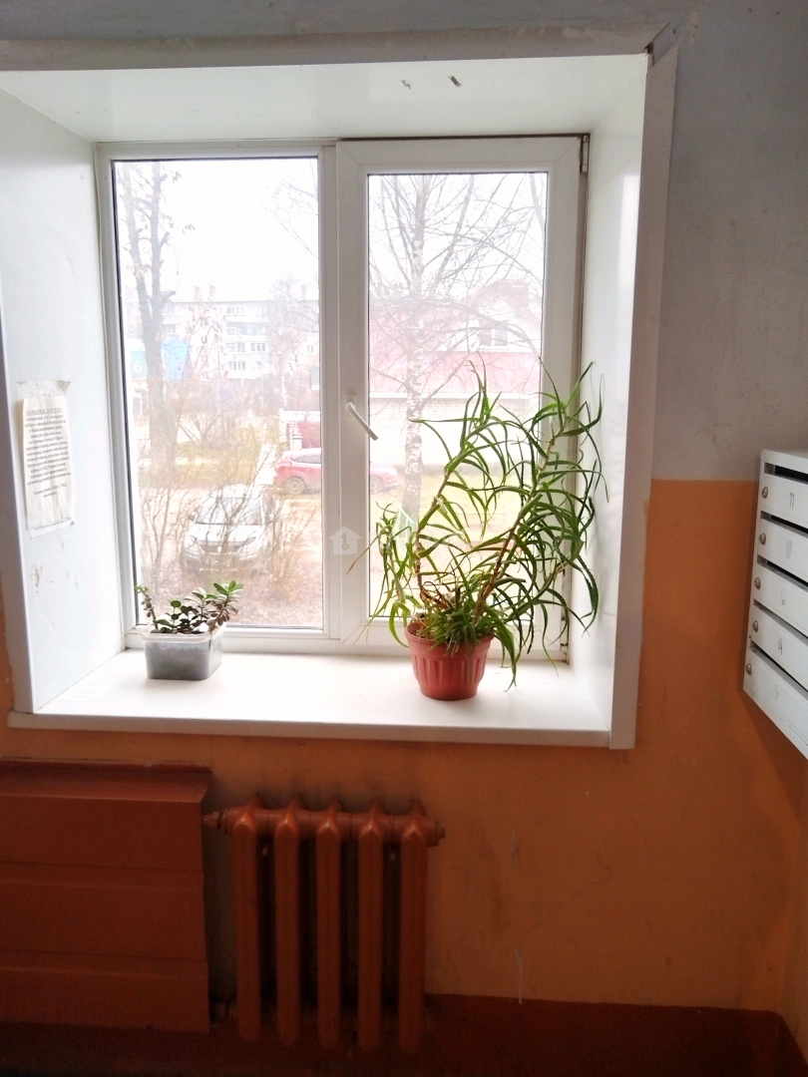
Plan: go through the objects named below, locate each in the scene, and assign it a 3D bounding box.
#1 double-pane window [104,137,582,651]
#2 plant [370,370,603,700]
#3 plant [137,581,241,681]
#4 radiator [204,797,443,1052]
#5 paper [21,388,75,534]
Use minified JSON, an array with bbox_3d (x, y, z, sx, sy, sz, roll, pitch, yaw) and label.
[{"bbox_3d":[-0.174,-0.349,2.220,1.260,1.375,0.080,1,10,4],"label":"double-pane window"},{"bbox_3d":[0.178,-0.004,1.993,0.530,0.790,0.400,1,10,4],"label":"plant"},{"bbox_3d":[-0.587,0.245,2.234,0.270,0.255,0.190,1,11,4],"label":"plant"},{"bbox_3d":[-0.179,0.905,1.921,0.525,0.570,0.140,1,11,4],"label":"radiator"},{"bbox_3d":[-0.876,-0.198,1.996,0.012,0.335,0.200,2,11,8],"label":"paper"}]

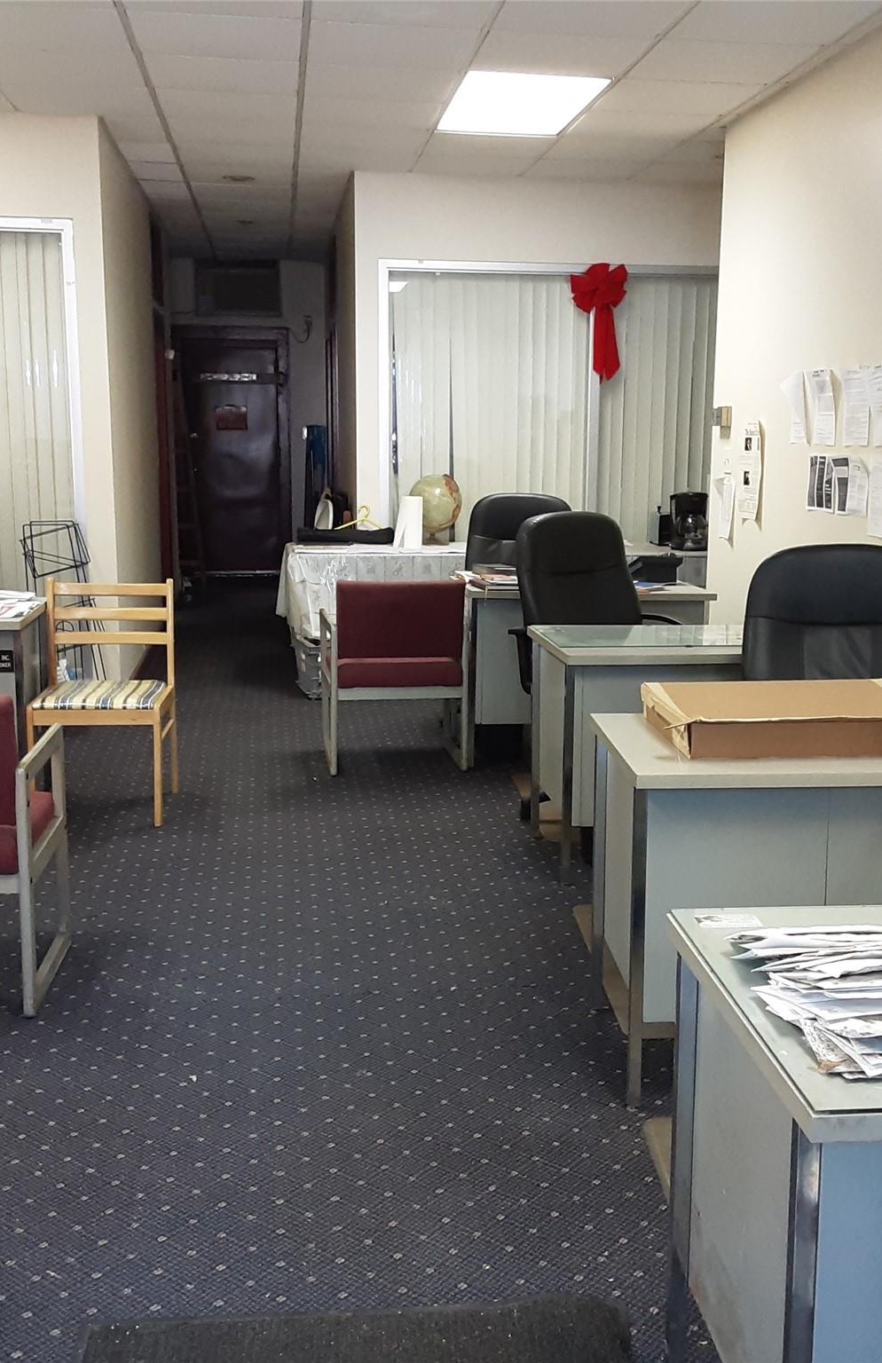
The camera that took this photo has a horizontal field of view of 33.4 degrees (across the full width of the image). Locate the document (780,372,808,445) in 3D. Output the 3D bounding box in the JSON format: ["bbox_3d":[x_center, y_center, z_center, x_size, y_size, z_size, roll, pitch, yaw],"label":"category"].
[{"bbox_3d":[1.391,-1.067,5.759,0.050,0.270,0.200,0,10,-6],"label":"document"}]

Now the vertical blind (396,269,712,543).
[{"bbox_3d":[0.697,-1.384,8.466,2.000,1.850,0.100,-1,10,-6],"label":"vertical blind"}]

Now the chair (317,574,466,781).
[{"bbox_3d":[-0.216,-0.065,6.327,0.600,0.800,0.600,-1,11,-10],"label":"chair"}]

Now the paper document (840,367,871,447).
[{"bbox_3d":[1.493,-0.986,5.285,0.012,0.278,0.215,-1,10,-6],"label":"paper document"}]

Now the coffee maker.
[{"bbox_3d":[1.371,-0.898,8.144,0.218,0.330,0.244,0,10,-6],"label":"coffee maker"}]

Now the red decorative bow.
[{"bbox_3d":[0.888,-2.016,8.251,0.315,0.655,0.120,0,10,-6],"label":"red decorative bow"}]

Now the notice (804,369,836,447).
[{"bbox_3d":[1.426,-1.027,5.525,0.030,0.280,0.210,0,10,-6],"label":"notice"}]

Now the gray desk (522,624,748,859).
[{"bbox_3d":[0.882,0.218,5.008,1.080,0.740,0.650,-1,10,-6],"label":"gray desk"}]

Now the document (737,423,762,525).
[{"bbox_3d":[1.317,-0.887,6.263,0.025,0.406,0.233,0,10,-6],"label":"document"}]

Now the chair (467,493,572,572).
[{"bbox_3d":[0.442,-0.312,6.870,0.650,1.075,0.680,0,10,-4],"label":"chair"}]

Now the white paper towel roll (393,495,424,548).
[{"bbox_3d":[-0.172,-0.848,7.906,0.150,0.270,0.120,-6,12,-30],"label":"white paper towel roll"}]

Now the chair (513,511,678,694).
[{"bbox_3d":[0.626,-0.055,5.472,0.650,1.075,0.680,-6,12,-33],"label":"chair"}]

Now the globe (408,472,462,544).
[{"bbox_3d":[-0.031,-0.941,8.054,0.305,0.390,0.305,0,10,-6],"label":"globe"}]

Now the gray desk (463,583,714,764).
[{"bbox_3d":[0.600,-0.066,6.541,1.070,0.740,0.650,-1,10,-6],"label":"gray desk"}]

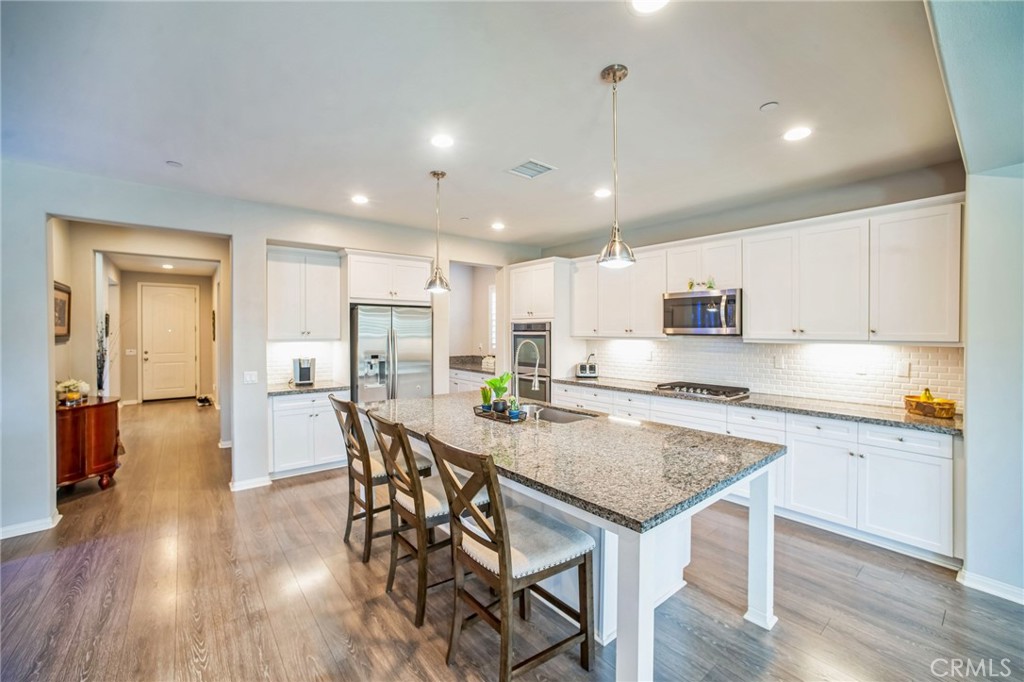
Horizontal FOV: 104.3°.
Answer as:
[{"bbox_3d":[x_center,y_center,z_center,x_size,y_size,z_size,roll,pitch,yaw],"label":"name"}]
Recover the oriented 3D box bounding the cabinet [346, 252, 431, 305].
[{"bbox_3d":[-1.661,-0.739,5.102,1.035,0.565,0.610,-1,1,-40],"label":"cabinet"}]

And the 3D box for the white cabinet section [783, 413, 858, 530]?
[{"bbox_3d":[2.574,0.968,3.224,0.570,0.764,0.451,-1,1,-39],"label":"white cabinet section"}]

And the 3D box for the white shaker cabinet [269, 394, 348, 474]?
[{"bbox_3d":[-2.372,0.989,4.586,0.785,0.840,0.600,-1,1,-40],"label":"white shaker cabinet"}]

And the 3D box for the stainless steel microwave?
[{"bbox_3d":[2.034,-0.290,4.107,0.415,0.420,0.765,-1,1,-40],"label":"stainless steel microwave"}]

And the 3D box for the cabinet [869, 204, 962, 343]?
[{"bbox_3d":[2.984,-0.462,2.948,0.320,0.923,0.457,-1,2,-40],"label":"cabinet"}]

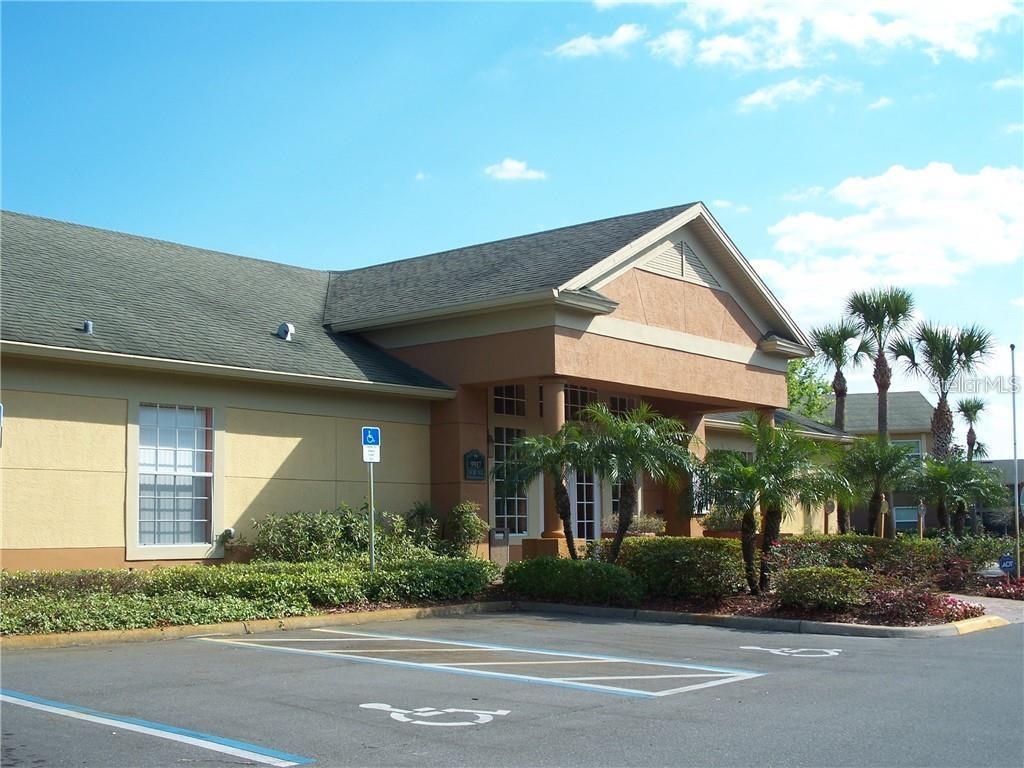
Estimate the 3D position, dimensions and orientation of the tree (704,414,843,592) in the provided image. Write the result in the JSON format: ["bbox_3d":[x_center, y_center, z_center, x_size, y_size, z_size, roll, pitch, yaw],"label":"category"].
[{"bbox_3d":[3.857,1.766,18.769,2.050,2.639,2.050,1,-6,0],"label":"tree"}]

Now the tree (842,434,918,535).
[{"bbox_3d":[7.931,2.604,27.354,1.686,2.952,1.686,-4,-7,40],"label":"tree"}]

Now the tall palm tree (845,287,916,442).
[{"bbox_3d":[12.736,1.214,43.544,2.491,9.219,2.491,-4,-7,40],"label":"tall palm tree"}]

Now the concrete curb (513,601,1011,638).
[{"bbox_3d":[3.015,3.017,16.838,6.044,0.150,3.450,-4,-7,40],"label":"concrete curb"}]

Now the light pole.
[{"bbox_3d":[9.588,1.494,24.176,0.110,4.525,0.110,-4,-7,40],"label":"light pole"}]

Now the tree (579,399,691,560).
[{"bbox_3d":[1.773,1.637,18.264,1.678,2.753,1.678,1,-6,0],"label":"tree"}]

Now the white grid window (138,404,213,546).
[{"bbox_3d":[-4.408,1.205,16.750,0.100,1.862,1.158,-4,-7,40],"label":"white grid window"}]

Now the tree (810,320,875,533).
[{"bbox_3d":[11.100,1.776,42.610,2.163,7.884,2.163,-4,-7,40],"label":"tree"}]

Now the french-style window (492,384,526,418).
[{"bbox_3d":[-0.025,0.273,22.028,0.100,0.599,0.922,-4,-7,40],"label":"french-style window"}]

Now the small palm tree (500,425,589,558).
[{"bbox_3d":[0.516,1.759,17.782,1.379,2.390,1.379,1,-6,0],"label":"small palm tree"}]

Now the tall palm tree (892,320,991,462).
[{"bbox_3d":[11.422,1.615,33.681,2.726,6.442,2.726,-4,-7,40],"label":"tall palm tree"}]

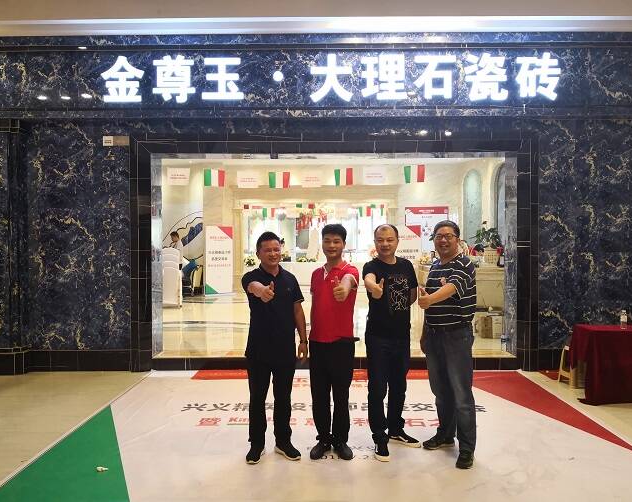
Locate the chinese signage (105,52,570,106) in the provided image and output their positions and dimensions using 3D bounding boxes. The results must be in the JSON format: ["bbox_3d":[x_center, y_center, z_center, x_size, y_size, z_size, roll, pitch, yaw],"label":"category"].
[{"bbox_3d":[0.176,-2.017,6.120,5.390,0.590,0.100,0,1,1],"label":"chinese signage"}]

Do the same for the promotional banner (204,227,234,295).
[{"bbox_3d":[-2.475,0.257,13.400,0.720,1.770,0.080,0,1,-9],"label":"promotional banner"}]

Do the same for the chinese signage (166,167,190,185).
[{"bbox_3d":[-2.413,-1.310,9.100,0.390,0.300,0.010,0,1,0],"label":"chinese signage"}]

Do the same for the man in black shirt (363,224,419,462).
[{"bbox_3d":[0.575,0.669,3.828,0.430,1.724,0.560,0,1,-3],"label":"man in black shirt"}]

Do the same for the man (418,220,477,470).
[{"bbox_3d":[0.970,0.655,3.806,0.480,1.751,0.520,0,1,17],"label":"man"}]

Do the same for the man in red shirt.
[{"bbox_3d":[0.119,0.668,3.801,0.420,1.726,0.560,0,1,7],"label":"man in red shirt"}]

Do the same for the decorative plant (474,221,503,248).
[{"bbox_3d":[3.622,-0.337,11.000,0.600,0.600,0.550,0,1,0],"label":"decorative plant"}]

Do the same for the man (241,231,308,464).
[{"bbox_3d":[-0.290,0.695,3.765,0.490,1.674,0.560,0,1,-9],"label":"man"}]

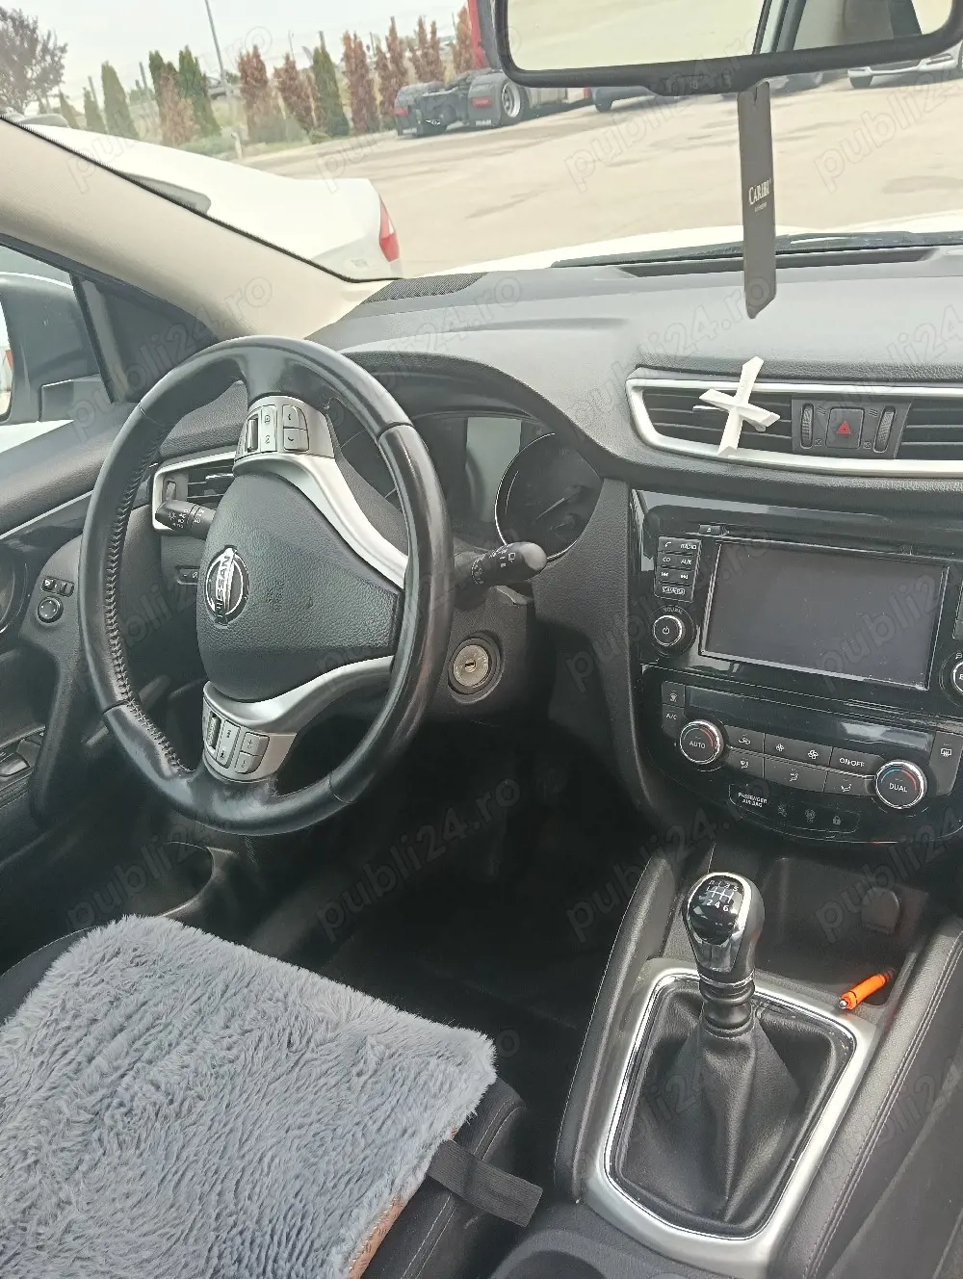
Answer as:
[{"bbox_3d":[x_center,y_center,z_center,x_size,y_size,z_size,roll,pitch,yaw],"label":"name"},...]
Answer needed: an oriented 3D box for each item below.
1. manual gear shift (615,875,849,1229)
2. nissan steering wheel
[{"bbox_3d":[0.142,0.243,0.636,0.142,0.187,0.148,10,43,31],"label":"manual gear shift"},{"bbox_3d":[-0.164,-0.042,0.778,0.370,0.370,0.090,10,5,31],"label":"nissan steering wheel"}]

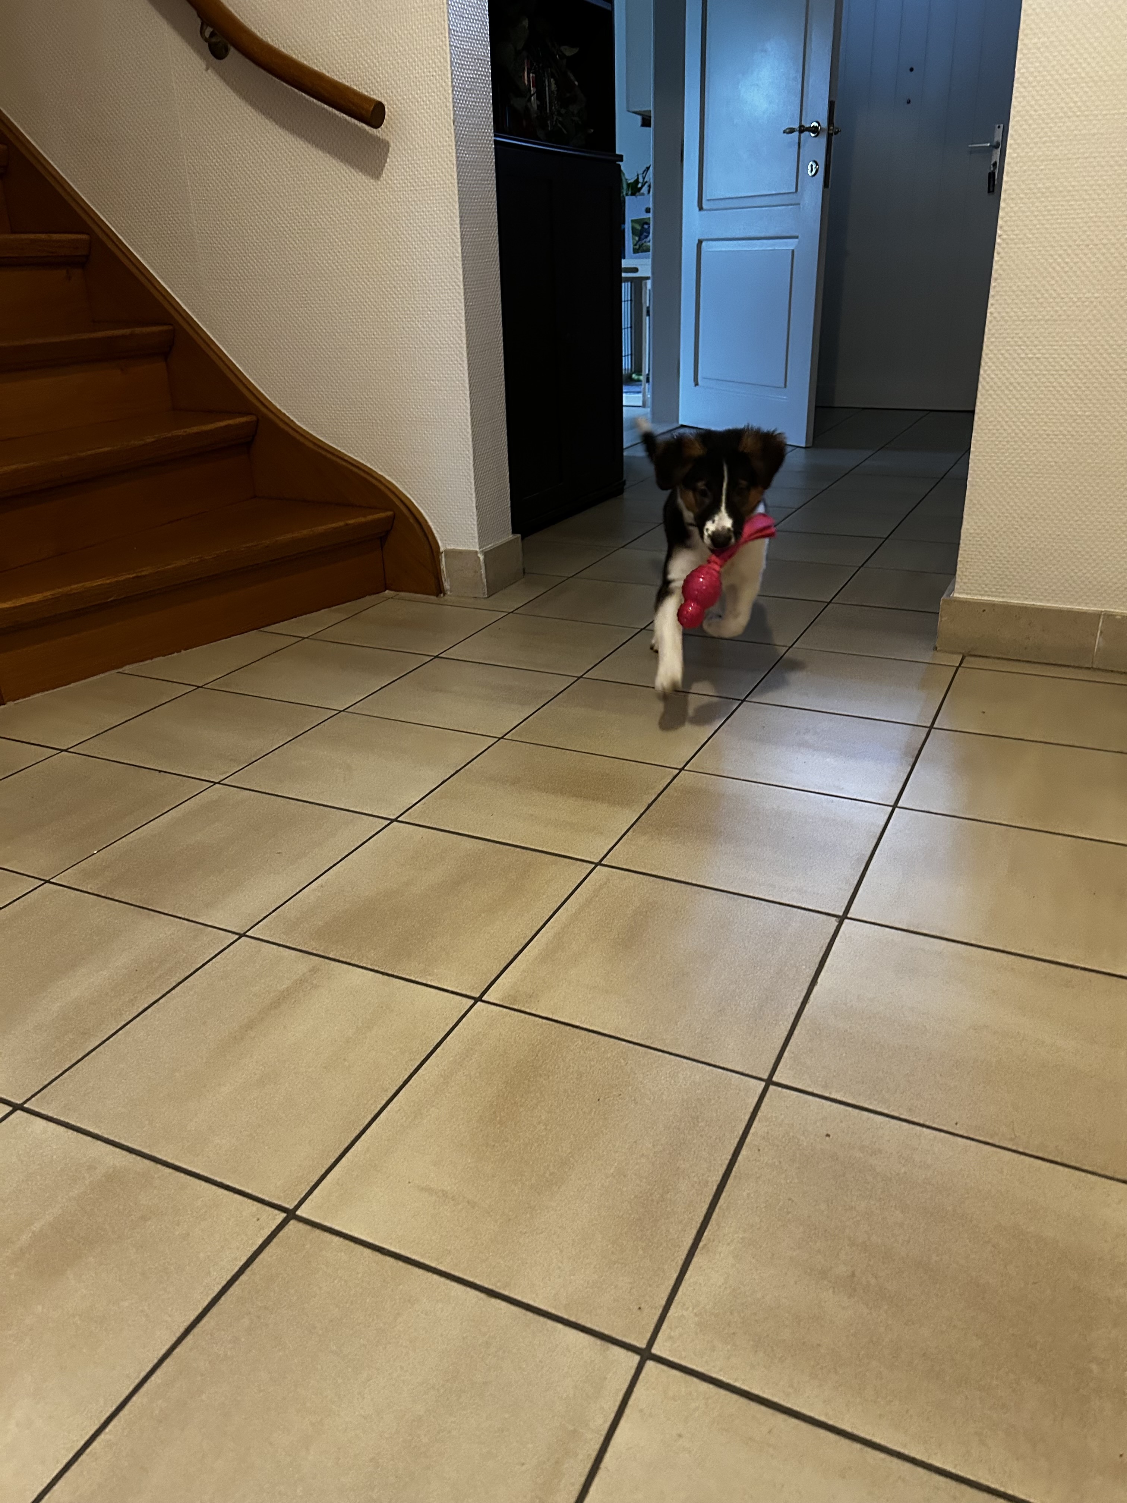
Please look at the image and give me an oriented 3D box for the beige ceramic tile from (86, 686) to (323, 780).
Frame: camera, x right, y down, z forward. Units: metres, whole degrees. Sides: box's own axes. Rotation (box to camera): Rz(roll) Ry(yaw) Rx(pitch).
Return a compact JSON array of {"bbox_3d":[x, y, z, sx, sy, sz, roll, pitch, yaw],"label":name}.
[{"bbox_3d":[-0.573,-0.029,1.820,0.297,0.010,0.297,10,26,24],"label":"beige ceramic tile"}]

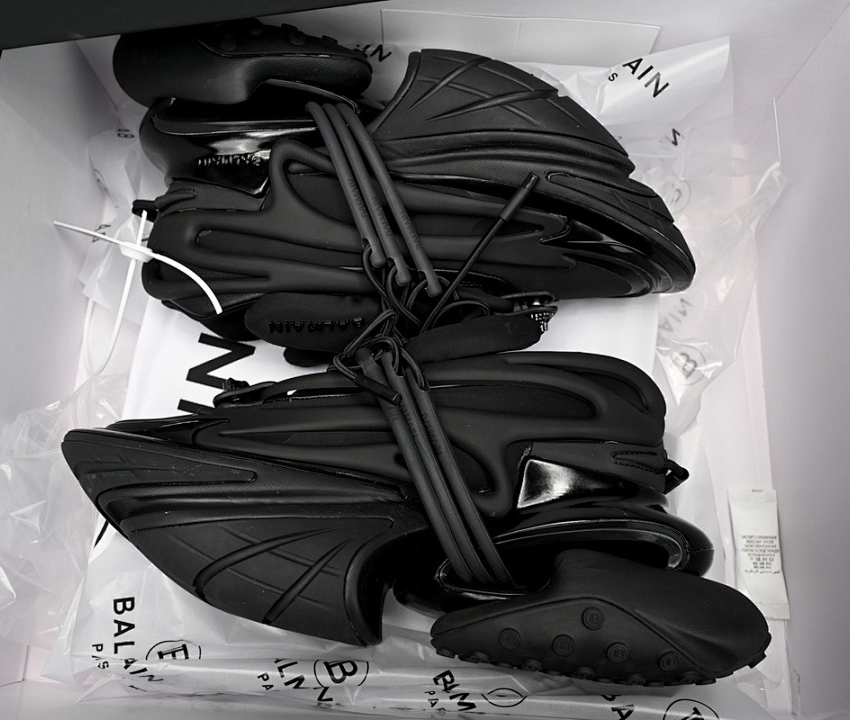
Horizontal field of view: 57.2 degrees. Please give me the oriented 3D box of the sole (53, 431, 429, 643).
[{"bbox_3d":[-0.086,0.079,0.360,0.180,0.108,0.070,11,73,2],"label":"sole"}]

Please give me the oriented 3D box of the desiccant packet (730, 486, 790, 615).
[{"bbox_3d":[0.177,0.102,0.414,0.026,0.006,0.067,1,73,-1],"label":"desiccant packet"}]

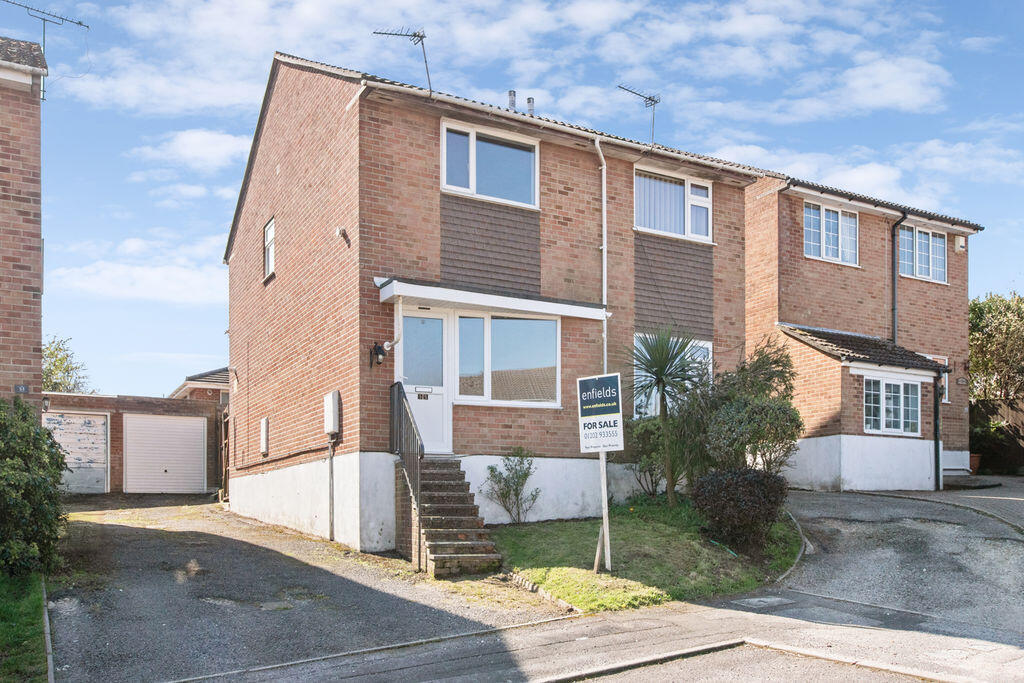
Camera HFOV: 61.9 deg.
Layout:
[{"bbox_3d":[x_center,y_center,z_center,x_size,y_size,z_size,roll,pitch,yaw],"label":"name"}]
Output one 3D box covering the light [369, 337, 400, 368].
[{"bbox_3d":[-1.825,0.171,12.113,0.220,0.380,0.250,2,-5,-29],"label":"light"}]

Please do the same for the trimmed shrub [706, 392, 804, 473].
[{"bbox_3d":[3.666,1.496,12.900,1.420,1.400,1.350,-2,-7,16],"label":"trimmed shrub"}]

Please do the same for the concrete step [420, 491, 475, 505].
[{"bbox_3d":[-0.917,2.064,11.098,0.830,0.155,0.260,1,-3,-20],"label":"concrete step"}]

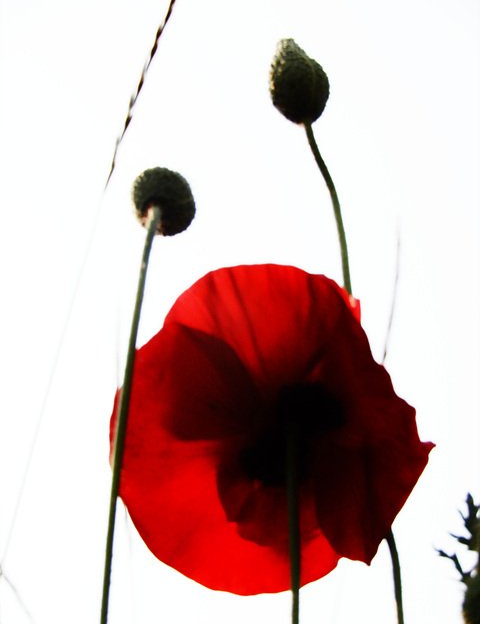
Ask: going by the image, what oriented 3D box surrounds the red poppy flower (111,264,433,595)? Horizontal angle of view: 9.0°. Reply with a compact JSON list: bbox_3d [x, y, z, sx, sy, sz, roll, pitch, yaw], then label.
[{"bbox_3d":[0.007,0.027,0.690,0.073,0.038,0.073,0,-69,-6],"label":"red poppy flower"}]

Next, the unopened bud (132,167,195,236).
[{"bbox_3d":[-0.017,-0.025,0.680,0.014,0.021,0.014,0,-69,15],"label":"unopened bud"}]

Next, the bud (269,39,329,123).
[{"bbox_3d":[0.014,-0.055,0.730,0.014,0.022,0.014,-13,-30,0],"label":"bud"}]

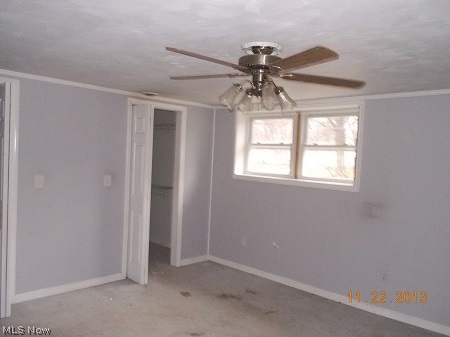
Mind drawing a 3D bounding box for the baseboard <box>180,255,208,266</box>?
[{"bbox_3d":[-0.399,1.269,5.160,0.016,0.076,0.505,4,2,44],"label":"baseboard"}]

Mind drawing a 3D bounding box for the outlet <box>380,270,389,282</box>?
[{"bbox_3d":[1.535,1.042,3.630,0.074,0.116,0.013,4,2,44],"label":"outlet"}]

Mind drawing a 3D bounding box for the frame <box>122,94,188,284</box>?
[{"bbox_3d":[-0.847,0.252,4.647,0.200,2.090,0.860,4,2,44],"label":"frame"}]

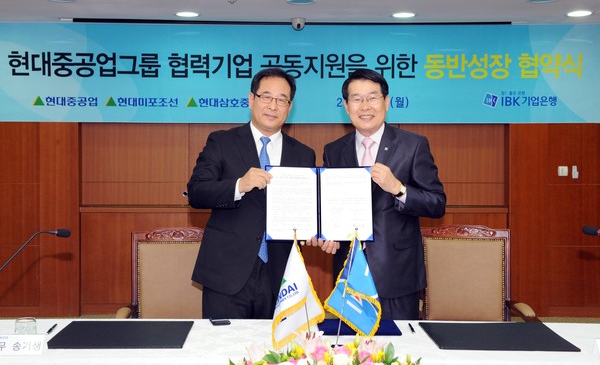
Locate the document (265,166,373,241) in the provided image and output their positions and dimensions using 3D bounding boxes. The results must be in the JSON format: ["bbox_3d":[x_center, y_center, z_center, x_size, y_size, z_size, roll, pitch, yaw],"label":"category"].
[{"bbox_3d":[0.084,0.089,3.060,0.450,0.310,0.025,0,3,0],"label":"document"}]

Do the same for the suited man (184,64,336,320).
[{"bbox_3d":[-0.164,0.371,3.243,0.600,1.740,0.420,-1,3,-14],"label":"suited man"}]

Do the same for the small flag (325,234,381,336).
[{"bbox_3d":[0.176,0.344,2.460,0.180,0.360,0.090,0,3,0],"label":"small flag"}]

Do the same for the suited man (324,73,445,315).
[{"bbox_3d":[0.369,0.371,3.243,0.520,1.740,0.400,0,3,10],"label":"suited man"}]

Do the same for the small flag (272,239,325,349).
[{"bbox_3d":[-0.005,0.369,2.460,0.170,0.370,0.090,0,3,0],"label":"small flag"}]

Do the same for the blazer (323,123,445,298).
[{"bbox_3d":[0.367,0.127,3.220,0.520,0.750,0.340,0,3,10],"label":"blazer"}]

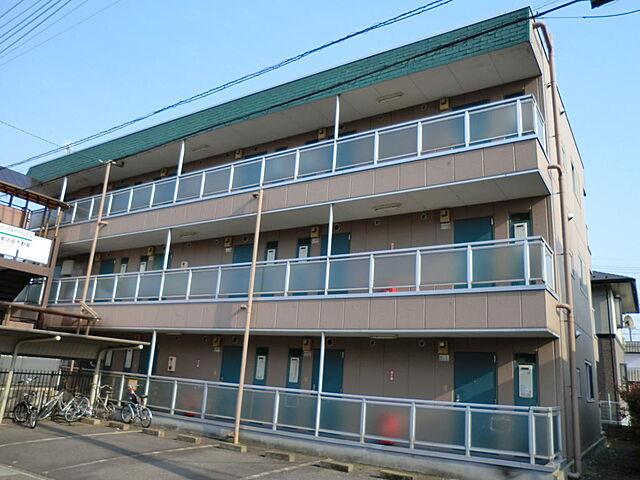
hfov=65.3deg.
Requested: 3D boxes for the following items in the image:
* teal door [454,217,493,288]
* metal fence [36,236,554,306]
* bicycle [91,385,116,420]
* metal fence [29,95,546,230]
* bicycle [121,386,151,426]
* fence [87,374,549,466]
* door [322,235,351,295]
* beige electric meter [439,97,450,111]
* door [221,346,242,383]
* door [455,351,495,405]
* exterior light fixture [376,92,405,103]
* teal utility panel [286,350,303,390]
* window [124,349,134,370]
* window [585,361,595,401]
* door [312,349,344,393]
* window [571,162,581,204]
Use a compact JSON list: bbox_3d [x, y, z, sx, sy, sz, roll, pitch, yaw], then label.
[{"bbox_3d":[3.237,0.512,10.408,0.817,2.000,0.070,-6,-19,32],"label":"teal door"},{"bbox_3d":[-2.686,1.323,13.678,16.554,0.914,1.216,-6,-18,33],"label":"metal fence"},{"bbox_3d":[-5.859,4.352,13.300,1.500,1.000,0.550,-7,-19,35],"label":"bicycle"},{"bbox_3d":[-3.349,-1.370,14.634,18.360,0.850,1.224,-6,-19,32],"label":"metal fence"},{"bbox_3d":[-4.585,4.224,12.535,1.500,1.000,0.550,-10,-21,42],"label":"bicycle"},{"bbox_3d":[-1.376,3.936,11.894,12.877,0.929,1.128,-6,-18,33],"label":"fence"},{"bbox_3d":[0.331,0.831,12.247,0.845,2.000,0.070,-6,-19,32],"label":"door"},{"bbox_3d":[2.945,-3.221,11.798,0.205,0.290,0.140,-6,-18,33],"label":"beige electric meter"},{"bbox_3d":[-2.460,3.885,13.745,0.864,1.904,0.080,-6,-18,33],"label":"door"},{"bbox_3d":[3.153,3.260,10.103,0.867,1.928,0.080,-6,-18,33],"label":"door"},{"bbox_3d":[1.738,-3.502,12.358,0.639,0.079,0.138,-6,-18,33],"label":"exterior light fixture"},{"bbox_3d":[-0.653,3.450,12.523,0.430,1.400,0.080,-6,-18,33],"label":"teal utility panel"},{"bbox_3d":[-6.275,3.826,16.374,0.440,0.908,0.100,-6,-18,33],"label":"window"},{"bbox_3d":[7.425,3.904,13.746,0.100,0.987,1.524,-6,-18,33],"label":"window"},{"bbox_3d":[0.137,3.552,11.494,0.855,2.000,0.070,-6,-19,32],"label":"door"},{"bbox_3d":[7.806,-1.721,15.279,0.100,0.982,1.524,-6,-18,33],"label":"window"}]

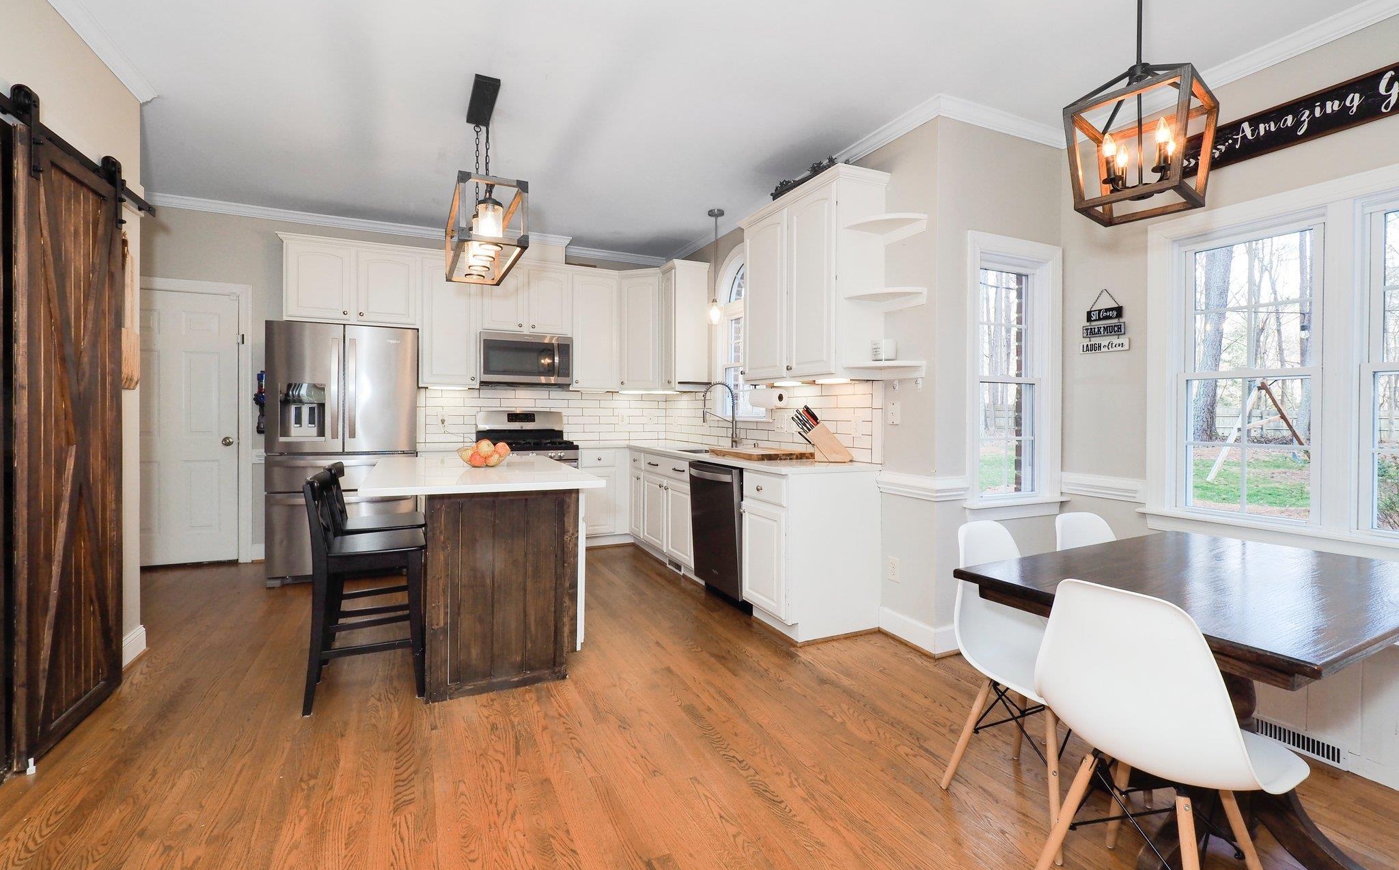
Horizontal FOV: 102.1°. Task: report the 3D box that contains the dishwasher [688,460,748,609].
[{"bbox_3d":[0.348,0.595,3.634,0.610,0.860,0.600,-1,2,-26],"label":"dishwasher"}]

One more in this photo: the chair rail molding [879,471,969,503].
[{"bbox_3d":[1.162,0.259,2.953,0.250,0.120,0.430,-1,2,-26],"label":"chair rail molding"}]

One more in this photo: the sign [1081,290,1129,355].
[{"bbox_3d":[2.141,-0.603,2.985,0.020,0.332,0.234,0,2,-27],"label":"sign"}]

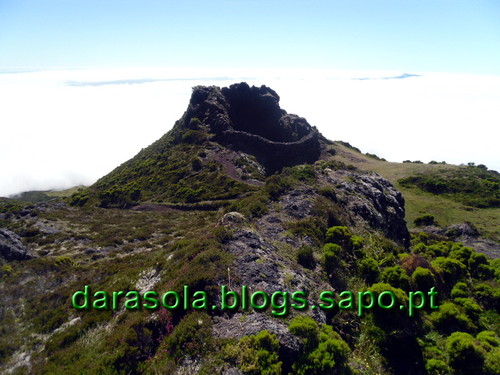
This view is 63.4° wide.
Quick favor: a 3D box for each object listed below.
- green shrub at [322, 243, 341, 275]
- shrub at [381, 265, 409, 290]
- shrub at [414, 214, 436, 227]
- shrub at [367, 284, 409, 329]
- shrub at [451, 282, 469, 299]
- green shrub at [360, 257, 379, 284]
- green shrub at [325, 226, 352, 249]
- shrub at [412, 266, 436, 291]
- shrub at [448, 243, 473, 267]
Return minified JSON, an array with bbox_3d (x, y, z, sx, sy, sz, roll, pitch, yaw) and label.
[{"bbox_3d":[2.177,1.896,10.800,0.466,0.855,0.490,0,16,0],"label":"green shrub"},{"bbox_3d":[3.598,2.258,10.000,0.720,0.707,0.684,0,16,0],"label":"shrub"},{"bbox_3d":[9.547,1.812,22.000,1.161,0.685,1.103,0,16,0],"label":"shrub"},{"bbox_3d":[3.151,2.707,9.200,0.930,1.000,0.900,1,16,0],"label":"shrub"},{"bbox_3d":[5.336,2.644,10.300,0.445,0.448,0.422,0,16,0],"label":"shrub"},{"bbox_3d":[3.162,2.196,10.700,0.462,0.741,0.485,0,16,0],"label":"green shrub"},{"bbox_3d":[2.626,1.516,12.000,0.806,0.718,0.766,0,16,0],"label":"green shrub"},{"bbox_3d":[4.876,2.557,11.300,0.680,0.680,0.660,1,16,0],"label":"shrub"},{"bbox_3d":[6.767,2.173,13.000,0.748,0.810,0.711,0,16,0],"label":"shrub"}]

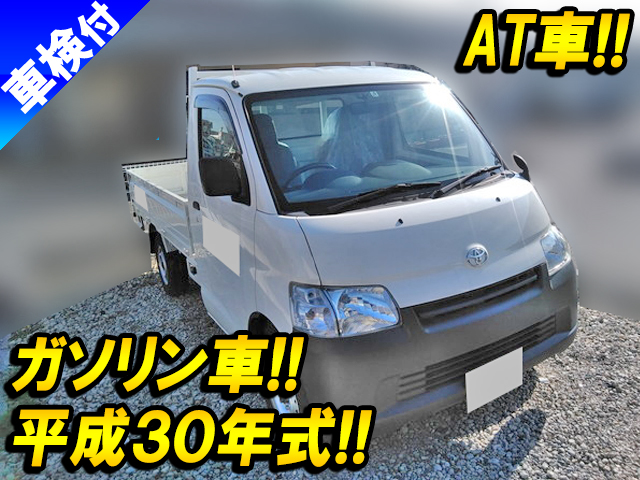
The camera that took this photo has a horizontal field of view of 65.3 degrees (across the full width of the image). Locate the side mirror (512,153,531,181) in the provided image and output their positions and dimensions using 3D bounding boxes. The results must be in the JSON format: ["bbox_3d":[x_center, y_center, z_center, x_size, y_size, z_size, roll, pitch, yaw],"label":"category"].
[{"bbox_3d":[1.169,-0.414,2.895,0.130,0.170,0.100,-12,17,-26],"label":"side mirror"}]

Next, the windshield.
[{"bbox_3d":[0.352,-0.513,2.559,1.400,0.730,0.130,-12,-23,-26],"label":"windshield"}]

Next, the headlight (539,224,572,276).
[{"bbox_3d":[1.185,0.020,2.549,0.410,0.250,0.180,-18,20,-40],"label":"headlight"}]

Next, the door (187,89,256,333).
[{"bbox_3d":[-0.488,-0.089,2.703,0.170,1.420,1.120,-12,17,-26],"label":"door"}]

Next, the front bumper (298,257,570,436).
[{"bbox_3d":[0.682,0.443,2.317,1.640,0.540,0.380,-12,16,-27],"label":"front bumper"}]

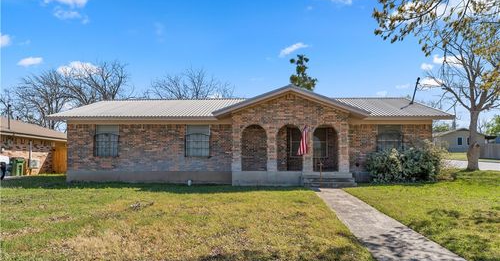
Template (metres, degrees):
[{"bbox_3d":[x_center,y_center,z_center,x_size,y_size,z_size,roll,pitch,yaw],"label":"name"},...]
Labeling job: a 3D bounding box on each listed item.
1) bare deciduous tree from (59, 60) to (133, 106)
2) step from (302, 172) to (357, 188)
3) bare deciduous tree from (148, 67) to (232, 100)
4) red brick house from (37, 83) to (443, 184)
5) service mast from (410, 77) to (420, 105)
[{"bbox_3d":[-13.900,-1.440,30.000,6.900,9.600,6.700,0,-2,2],"label":"bare deciduous tree"},{"bbox_3d":[3.300,2.050,13.800,2.150,0.620,0.950,0,-2,2],"label":"step"},{"bbox_3d":[-5.600,-1.250,32.000,8.300,9.700,7.800,0,-2,2],"label":"bare deciduous tree"},{"bbox_3d":[0.200,0.350,19.200,17.700,4.400,10.700,0,-2,2],"label":"red brick house"},{"bbox_3d":[8.700,-2.100,17.500,0.160,1.500,0.160,13,-1,2],"label":"service mast"}]

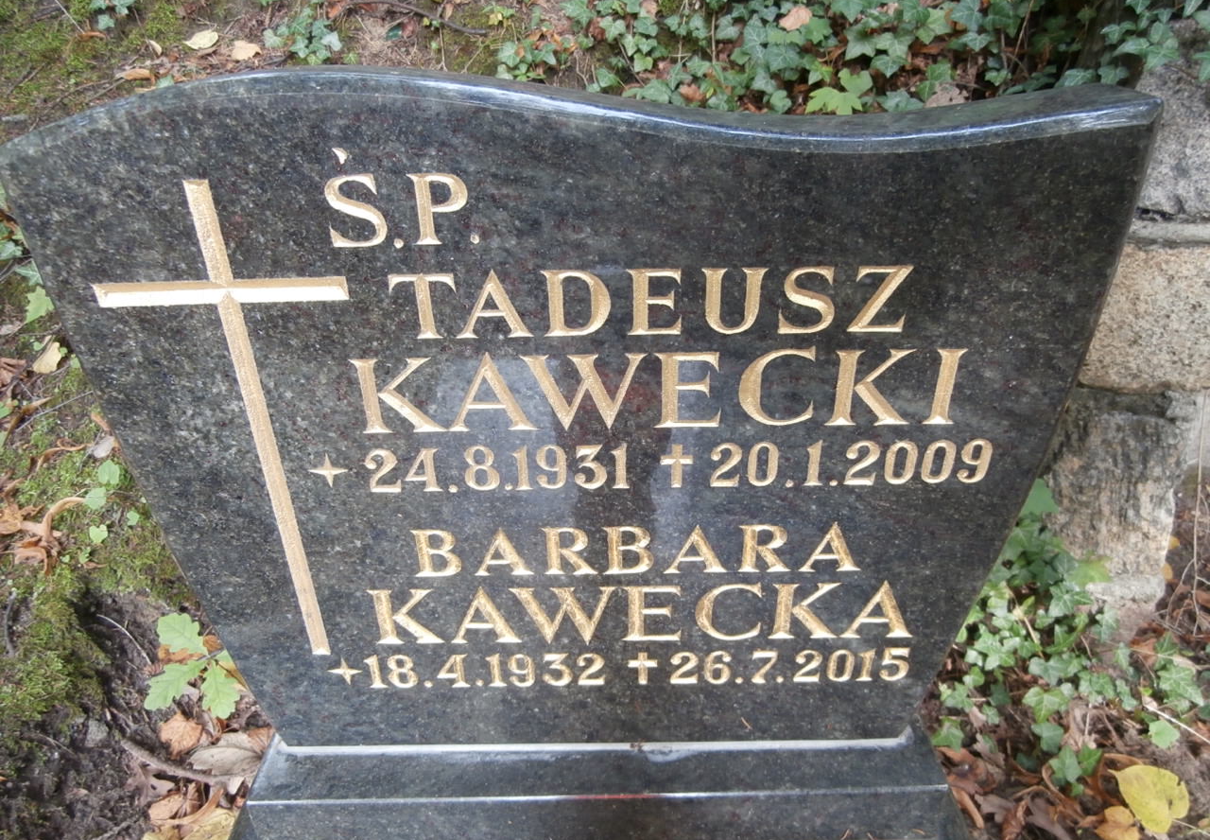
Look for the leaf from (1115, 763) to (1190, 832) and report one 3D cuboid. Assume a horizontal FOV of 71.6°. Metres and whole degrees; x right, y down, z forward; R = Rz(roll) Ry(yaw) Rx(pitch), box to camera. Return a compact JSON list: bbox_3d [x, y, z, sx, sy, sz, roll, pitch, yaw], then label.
[{"bbox_3d":[0.650,0.446,1.006,0.080,0.018,0.086,-41,47,-23],"label":"leaf"}]

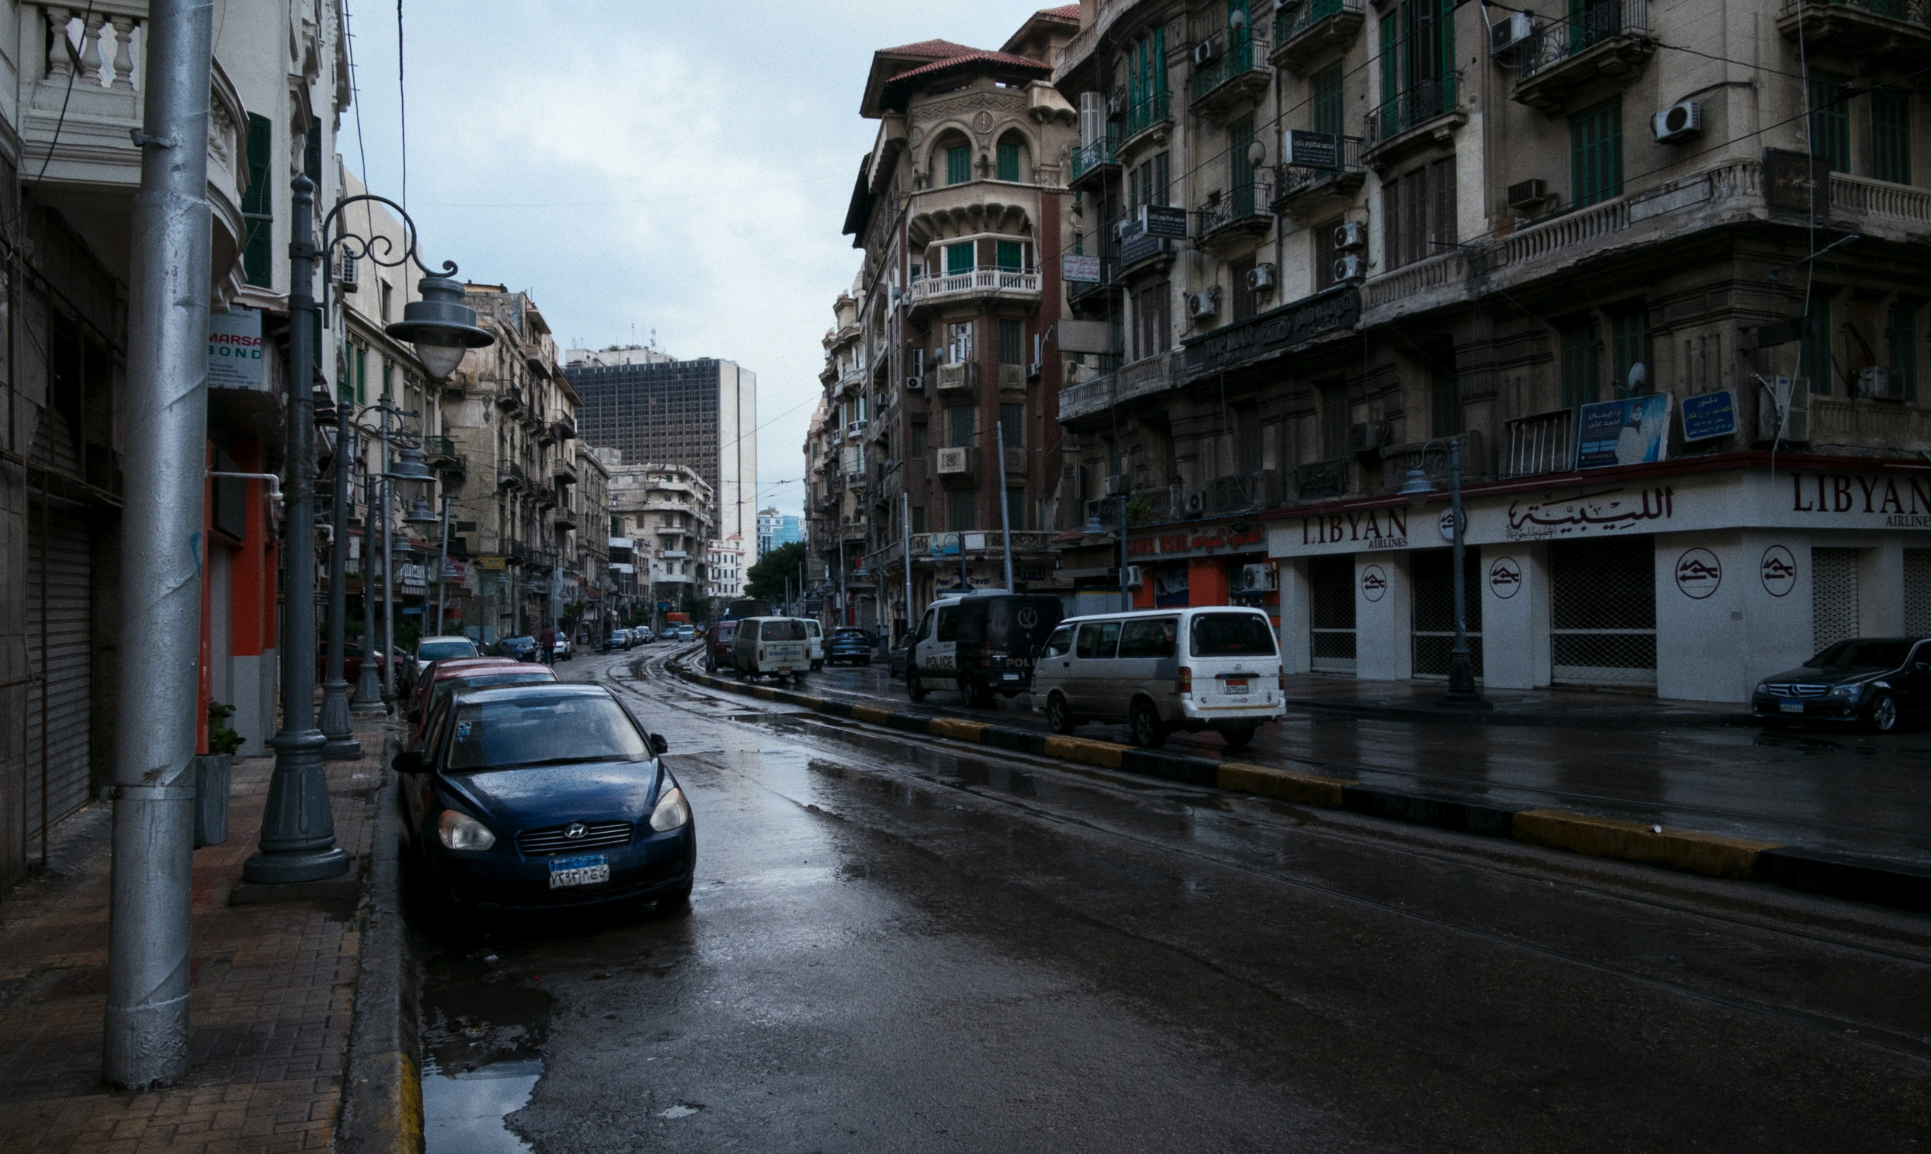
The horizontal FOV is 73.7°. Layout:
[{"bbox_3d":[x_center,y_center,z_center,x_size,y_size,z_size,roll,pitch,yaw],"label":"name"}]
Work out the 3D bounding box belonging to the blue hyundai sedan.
[{"bbox_3d":[-3.214,1.536,9.565,1.700,1.470,4.270,0,-2,-26],"label":"blue hyundai sedan"}]

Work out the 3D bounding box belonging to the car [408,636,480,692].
[{"bbox_3d":[-12.519,2.279,31.151,1.700,1.530,4.200,0,-2,-27],"label":"car"}]

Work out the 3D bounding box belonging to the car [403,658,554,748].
[{"bbox_3d":[-5.197,1.695,14.158,1.680,1.480,4.200,0,-2,-25],"label":"car"}]

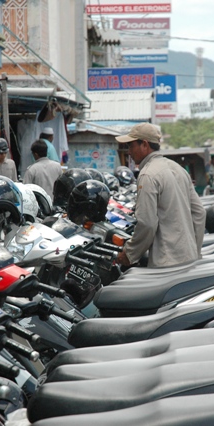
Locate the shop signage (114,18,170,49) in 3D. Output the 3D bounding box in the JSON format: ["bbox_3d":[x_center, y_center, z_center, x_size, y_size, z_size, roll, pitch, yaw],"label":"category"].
[{"bbox_3d":[1.110,-5.805,60.000,1.800,1.000,0.150,-1,2,4],"label":"shop signage"}]

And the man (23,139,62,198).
[{"bbox_3d":[-0.732,-0.032,21.000,0.470,1.620,0.330,-2,2,-20],"label":"man"}]

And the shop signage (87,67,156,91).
[{"bbox_3d":[0.373,-3.448,48.000,1.720,0.600,0.150,-1,2,4],"label":"shop signage"}]

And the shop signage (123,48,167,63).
[{"bbox_3d":[1.249,-5.319,63.000,1.600,0.480,0.150,-1,2,4],"label":"shop signage"}]

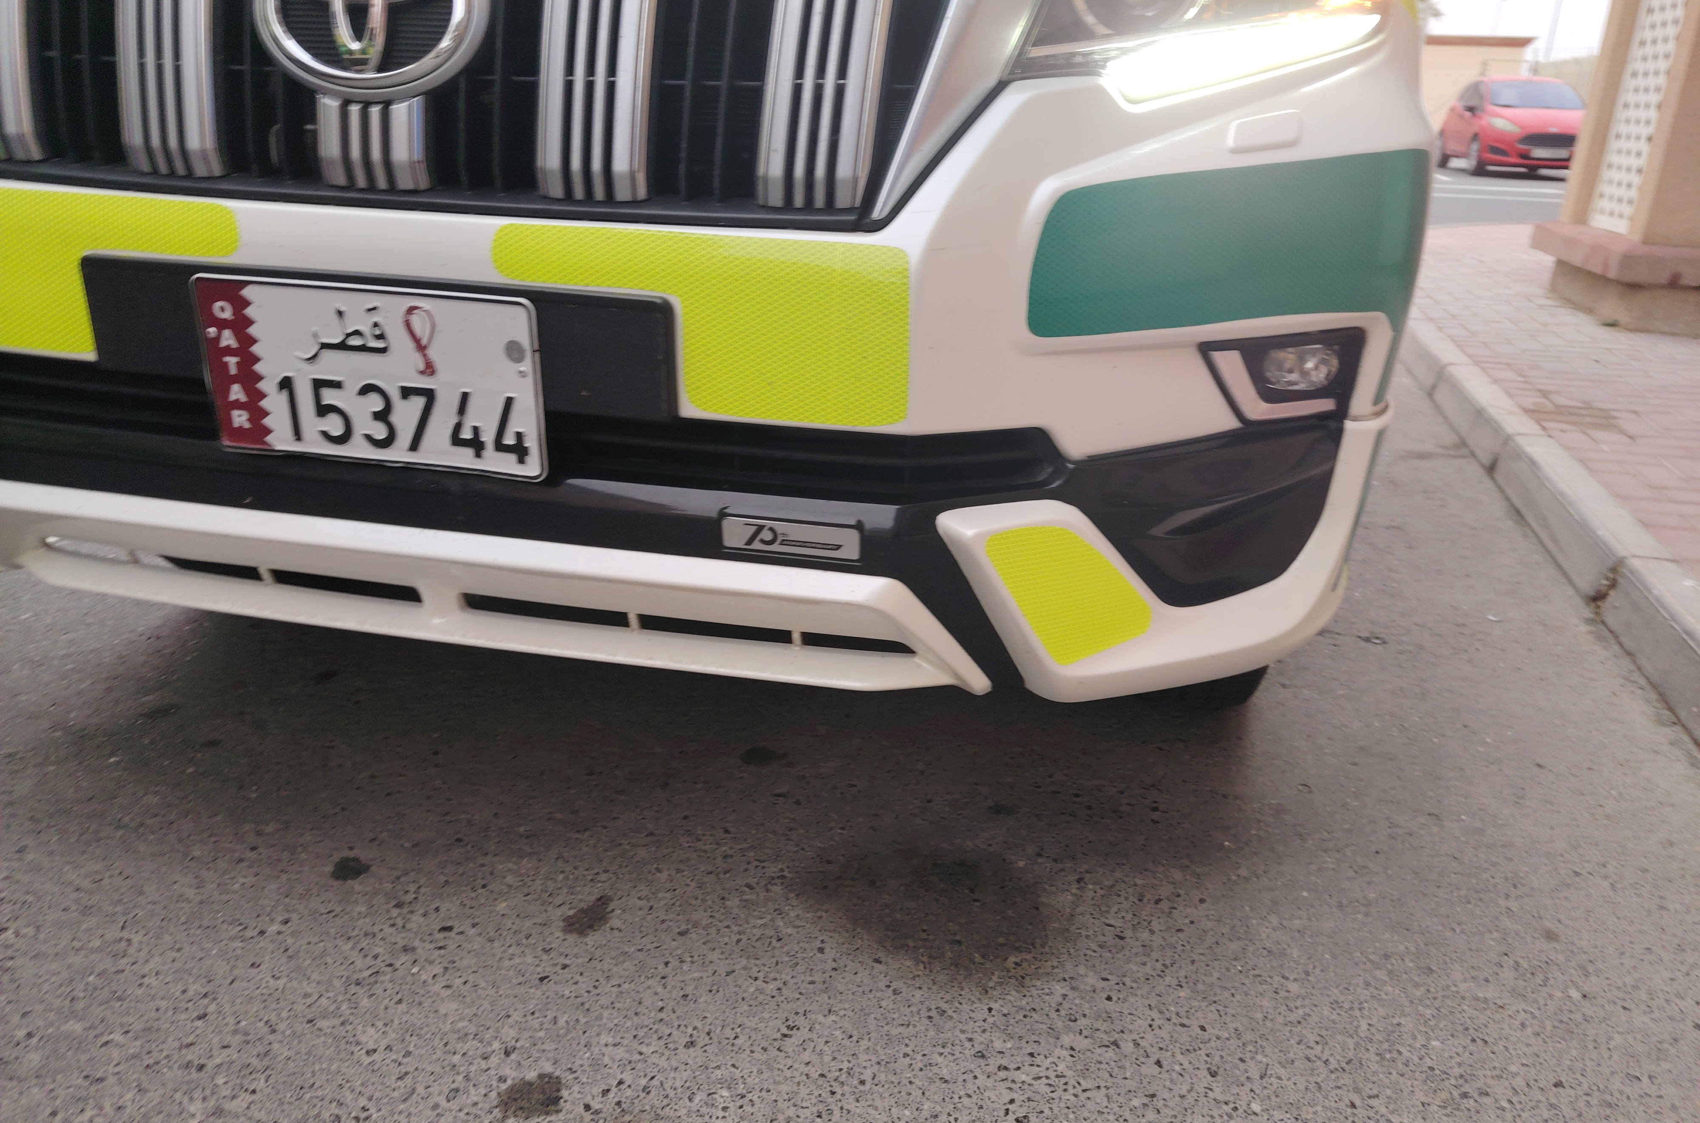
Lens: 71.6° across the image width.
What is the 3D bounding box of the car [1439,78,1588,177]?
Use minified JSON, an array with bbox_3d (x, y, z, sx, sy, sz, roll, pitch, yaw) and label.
[{"bbox_3d":[11.000,-7.170,19.380,1.740,1.490,3.980,6,22,12],"label":"car"}]

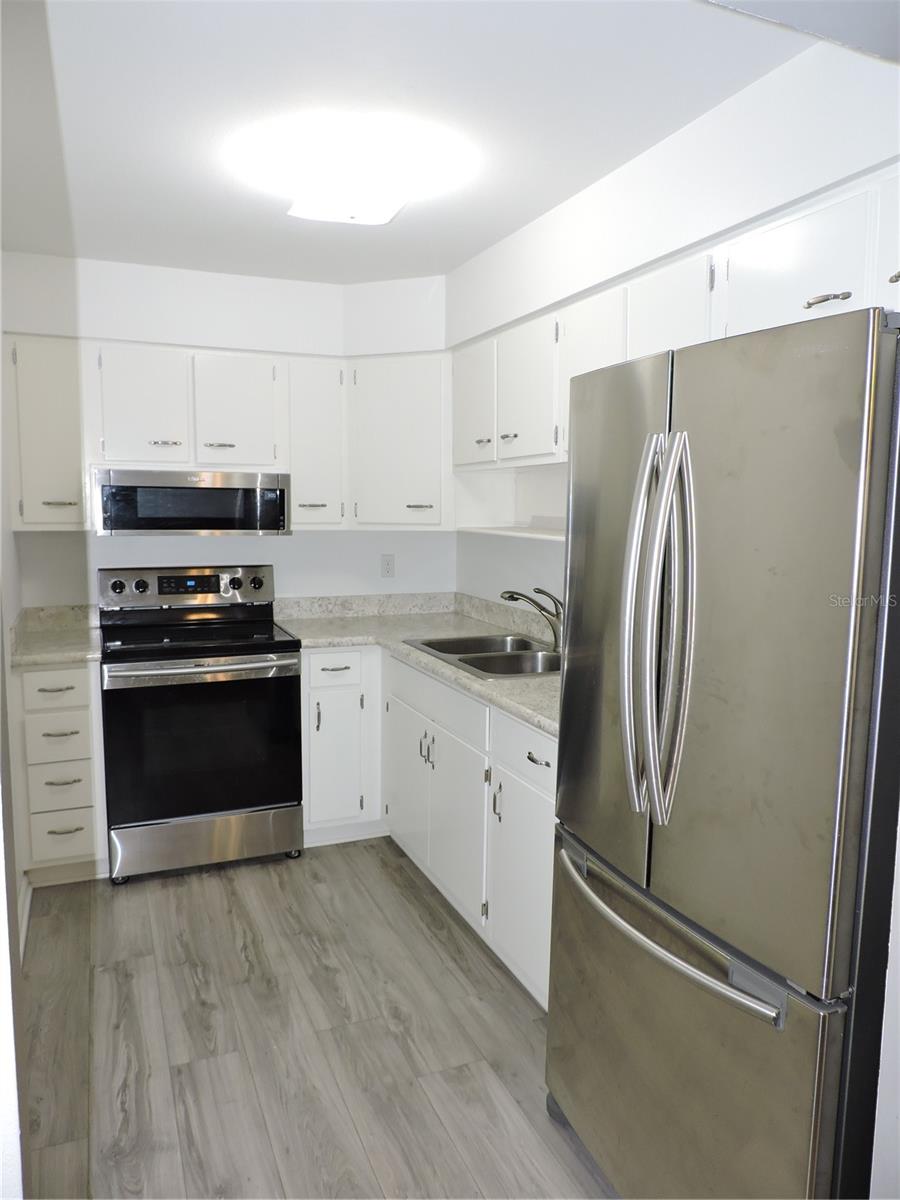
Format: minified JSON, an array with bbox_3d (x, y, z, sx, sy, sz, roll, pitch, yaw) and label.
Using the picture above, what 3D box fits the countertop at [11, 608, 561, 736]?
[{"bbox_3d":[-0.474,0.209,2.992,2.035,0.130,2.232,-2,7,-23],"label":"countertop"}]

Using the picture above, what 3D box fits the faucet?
[{"bbox_3d":[0.327,0.083,3.225,0.280,0.250,0.075,-2,7,-23],"label":"faucet"}]

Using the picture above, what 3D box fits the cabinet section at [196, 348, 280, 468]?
[{"bbox_3d":[-0.972,-0.822,3.697,0.344,0.463,0.336,-2,7,-22],"label":"cabinet section"}]

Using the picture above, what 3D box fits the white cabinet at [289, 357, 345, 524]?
[{"bbox_3d":[-0.648,-0.715,3.841,0.247,0.733,0.332,-2,7,-23],"label":"white cabinet"}]

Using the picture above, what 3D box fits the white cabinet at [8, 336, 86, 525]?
[{"bbox_3d":[-1.643,-0.677,3.424,0.243,0.733,0.332,-2,7,-23],"label":"white cabinet"}]

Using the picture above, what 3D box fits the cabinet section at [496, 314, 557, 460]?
[{"bbox_3d":[0.418,-0.727,2.961,0.343,0.465,0.431,-2,7,-23],"label":"cabinet section"}]

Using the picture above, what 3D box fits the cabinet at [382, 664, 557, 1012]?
[{"bbox_3d":[0.284,0.715,3.042,0.633,0.868,1.620,-2,7,-23],"label":"cabinet"}]

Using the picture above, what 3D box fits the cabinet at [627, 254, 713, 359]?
[{"bbox_3d":[0.710,-0.637,2.247,0.371,0.472,0.355,-2,7,-23],"label":"cabinet"}]

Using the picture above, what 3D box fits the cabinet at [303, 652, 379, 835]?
[{"bbox_3d":[-0.579,0.605,3.873,0.344,0.868,0.625,-2,7,-23],"label":"cabinet"}]

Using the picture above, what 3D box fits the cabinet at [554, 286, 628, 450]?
[{"bbox_3d":[0.572,-0.678,2.573,0.371,0.472,0.362,-2,7,-23],"label":"cabinet"}]

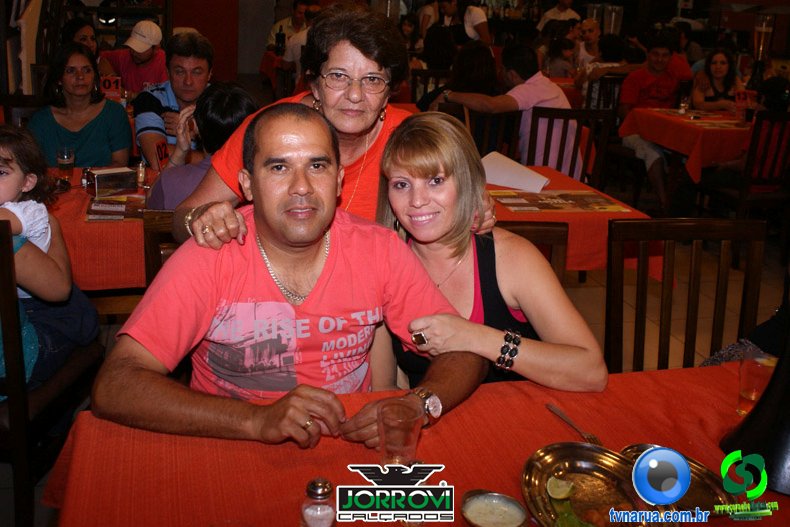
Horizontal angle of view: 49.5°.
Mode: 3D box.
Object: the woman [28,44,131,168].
[{"bbox_3d":[-1.330,-0.308,3.681,0.480,1.200,0.680,-2,17,-13],"label":"woman"}]

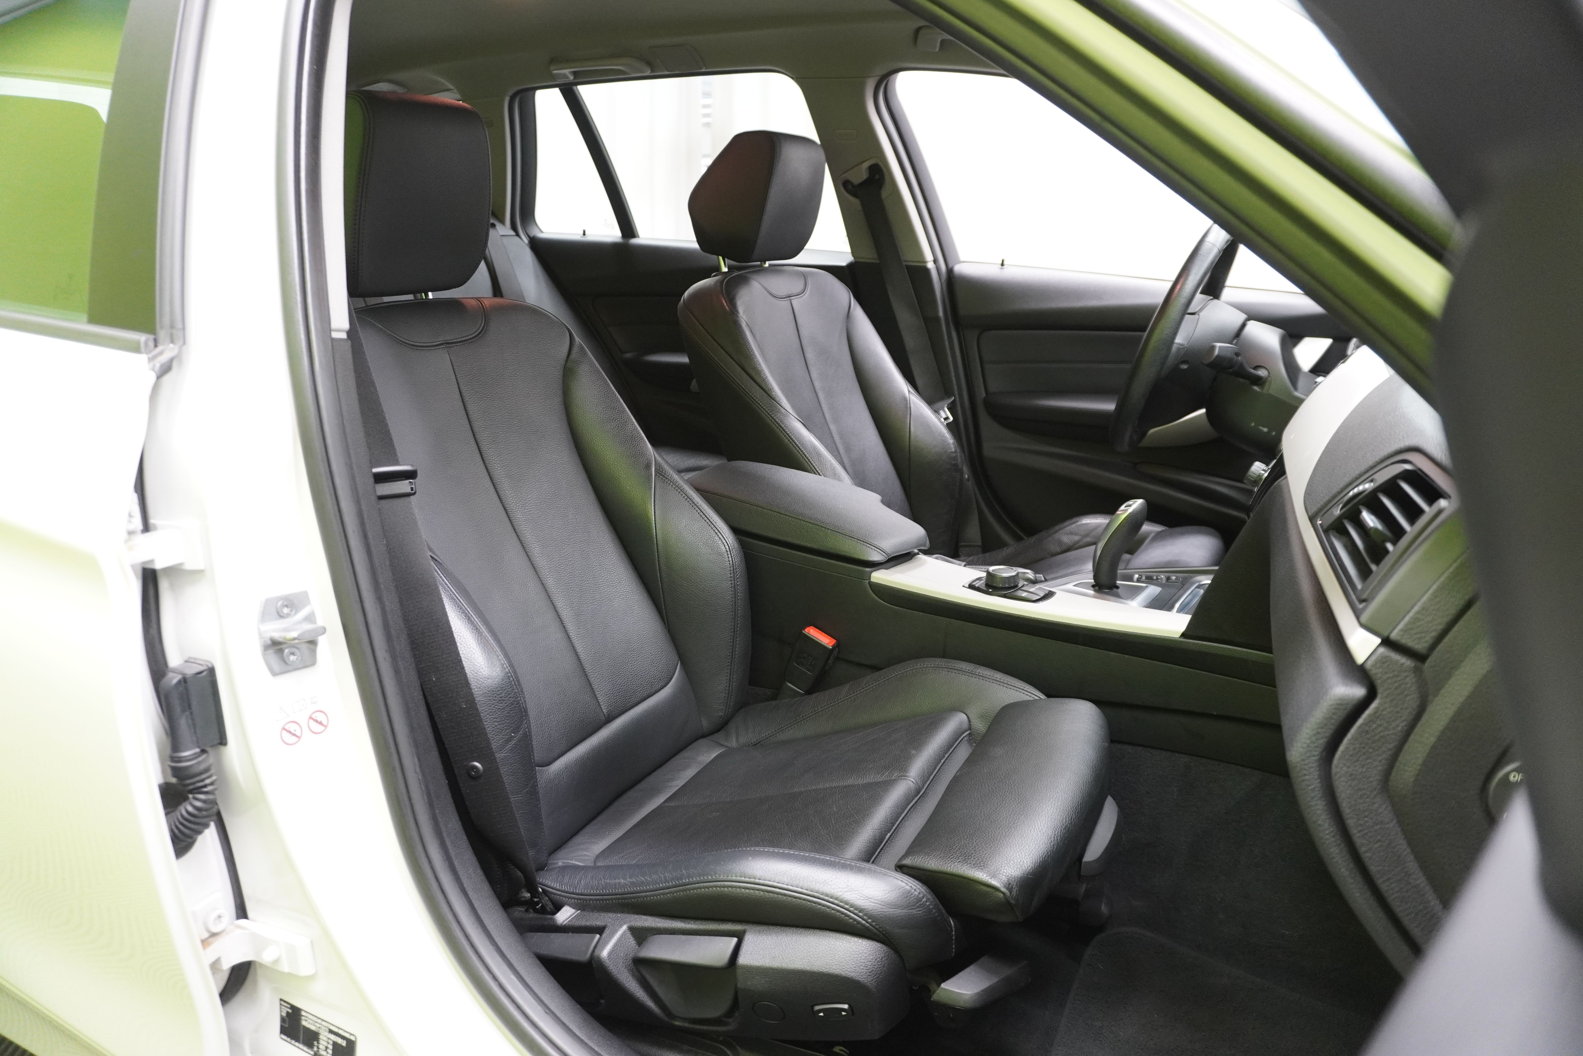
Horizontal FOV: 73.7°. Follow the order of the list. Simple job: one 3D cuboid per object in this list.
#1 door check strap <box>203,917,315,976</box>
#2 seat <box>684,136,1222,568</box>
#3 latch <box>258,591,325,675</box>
[{"bbox_3d":[-0.424,0.335,0.840,0.075,0.042,0.060,8,18,25],"label":"door check strap"},{"bbox_3d":[0.272,-0.202,1.749,0.880,0.865,0.540,8,18,25],"label":"seat"},{"bbox_3d":[-0.371,0.078,0.785,0.042,0.063,0.033,-13,21,-37],"label":"latch"}]

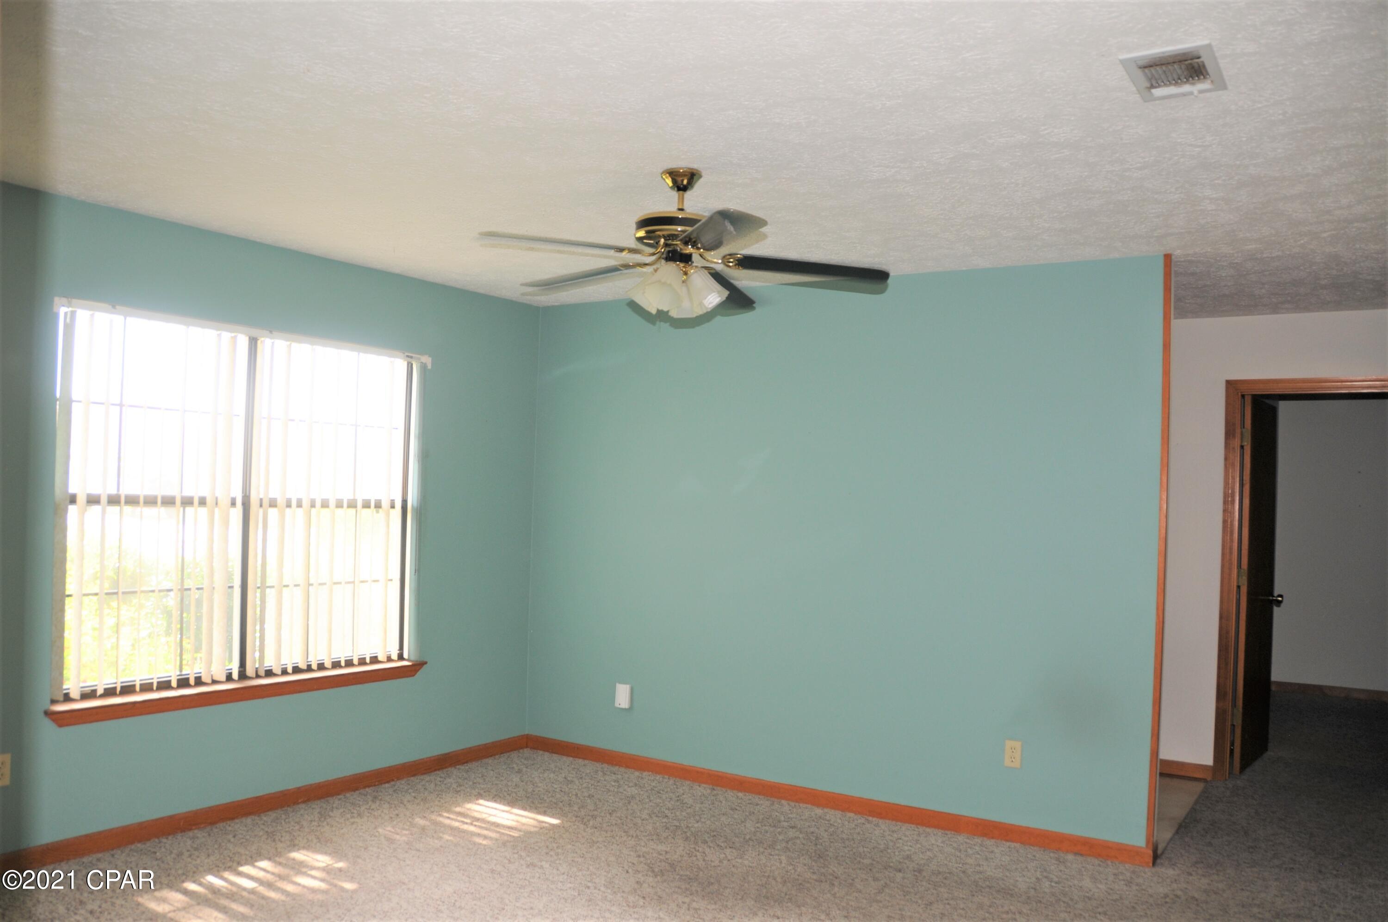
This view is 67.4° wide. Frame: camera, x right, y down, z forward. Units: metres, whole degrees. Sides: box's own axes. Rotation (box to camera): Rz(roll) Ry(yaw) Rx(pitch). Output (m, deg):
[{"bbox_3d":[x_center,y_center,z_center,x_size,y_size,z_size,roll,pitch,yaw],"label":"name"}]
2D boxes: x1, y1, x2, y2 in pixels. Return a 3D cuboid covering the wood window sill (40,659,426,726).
[{"bbox_3d":[-1.801,0.944,4.314,0.135,0.081,1.662,1,-2,36],"label":"wood window sill"}]

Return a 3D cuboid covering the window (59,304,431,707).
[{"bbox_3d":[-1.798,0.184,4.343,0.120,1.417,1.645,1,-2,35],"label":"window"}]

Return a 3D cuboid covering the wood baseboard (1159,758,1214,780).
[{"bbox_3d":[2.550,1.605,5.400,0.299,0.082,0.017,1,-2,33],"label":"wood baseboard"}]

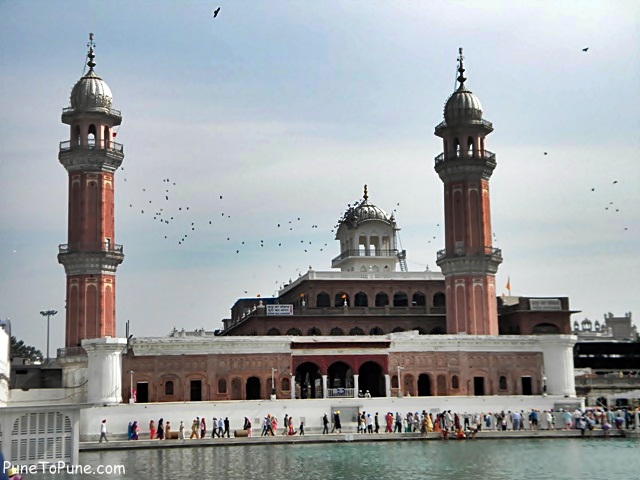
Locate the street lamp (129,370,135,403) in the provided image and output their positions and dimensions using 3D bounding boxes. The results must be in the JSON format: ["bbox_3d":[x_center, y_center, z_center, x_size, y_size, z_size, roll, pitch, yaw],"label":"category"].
[{"bbox_3d":[-15.857,12.464,87.369,0.500,2.799,0.420,1,-9,-11],"label":"street lamp"}]

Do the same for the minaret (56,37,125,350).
[{"bbox_3d":[-26.549,-5.928,119.346,7.400,36.940,7.400,1,-9,-11],"label":"minaret"}]

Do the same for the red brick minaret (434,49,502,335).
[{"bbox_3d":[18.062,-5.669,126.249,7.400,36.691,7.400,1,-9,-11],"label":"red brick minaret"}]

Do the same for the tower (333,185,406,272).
[{"bbox_3d":[6.603,-1.614,144.886,7.200,12.409,9.000,1,-9,-11],"label":"tower"}]

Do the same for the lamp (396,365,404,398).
[{"bbox_3d":[7.118,12.558,91.431,0.550,2.844,0.420,1,-9,-11],"label":"lamp"}]

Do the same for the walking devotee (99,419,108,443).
[{"bbox_3d":[-16.312,14.400,78.071,0.720,1.707,0.500,1,-9,-11],"label":"walking devotee"}]

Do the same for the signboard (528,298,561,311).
[{"bbox_3d":[29.593,8.498,136.000,4.400,1.450,0.150,1,-9,-11],"label":"signboard"}]

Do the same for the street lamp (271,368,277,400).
[{"bbox_3d":[-4.008,12.481,89.454,0.500,2.739,0.420,1,-9,-11],"label":"street lamp"}]

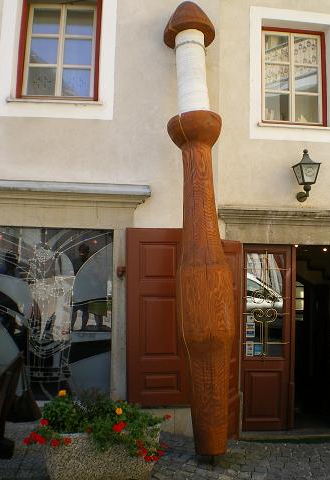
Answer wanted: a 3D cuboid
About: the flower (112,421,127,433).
[{"bbox_3d":[-0.363,1.487,4.200,0.120,0.090,0.100,2,-5,-4],"label":"flower"}]

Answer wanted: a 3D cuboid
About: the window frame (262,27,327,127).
[{"bbox_3d":[1.561,-1.963,6.361,0.805,1.222,0.100,2,-6,-7],"label":"window frame"}]

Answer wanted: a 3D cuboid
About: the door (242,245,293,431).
[{"bbox_3d":[1.156,1.096,5.956,0.591,2.066,0.070,2,-6,-7],"label":"door"}]

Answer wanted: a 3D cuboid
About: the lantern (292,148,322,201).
[{"bbox_3d":[1.569,-0.729,5.888,0.260,0.575,0.310,2,-6,-7],"label":"lantern"}]

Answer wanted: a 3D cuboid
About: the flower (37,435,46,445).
[{"bbox_3d":[-0.984,1.590,4.200,0.065,0.075,0.060,2,-5,-4],"label":"flower"}]

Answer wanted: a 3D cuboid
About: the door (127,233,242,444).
[{"bbox_3d":[0.206,1.002,5.690,1.240,2.235,0.100,2,-5,-4],"label":"door"}]

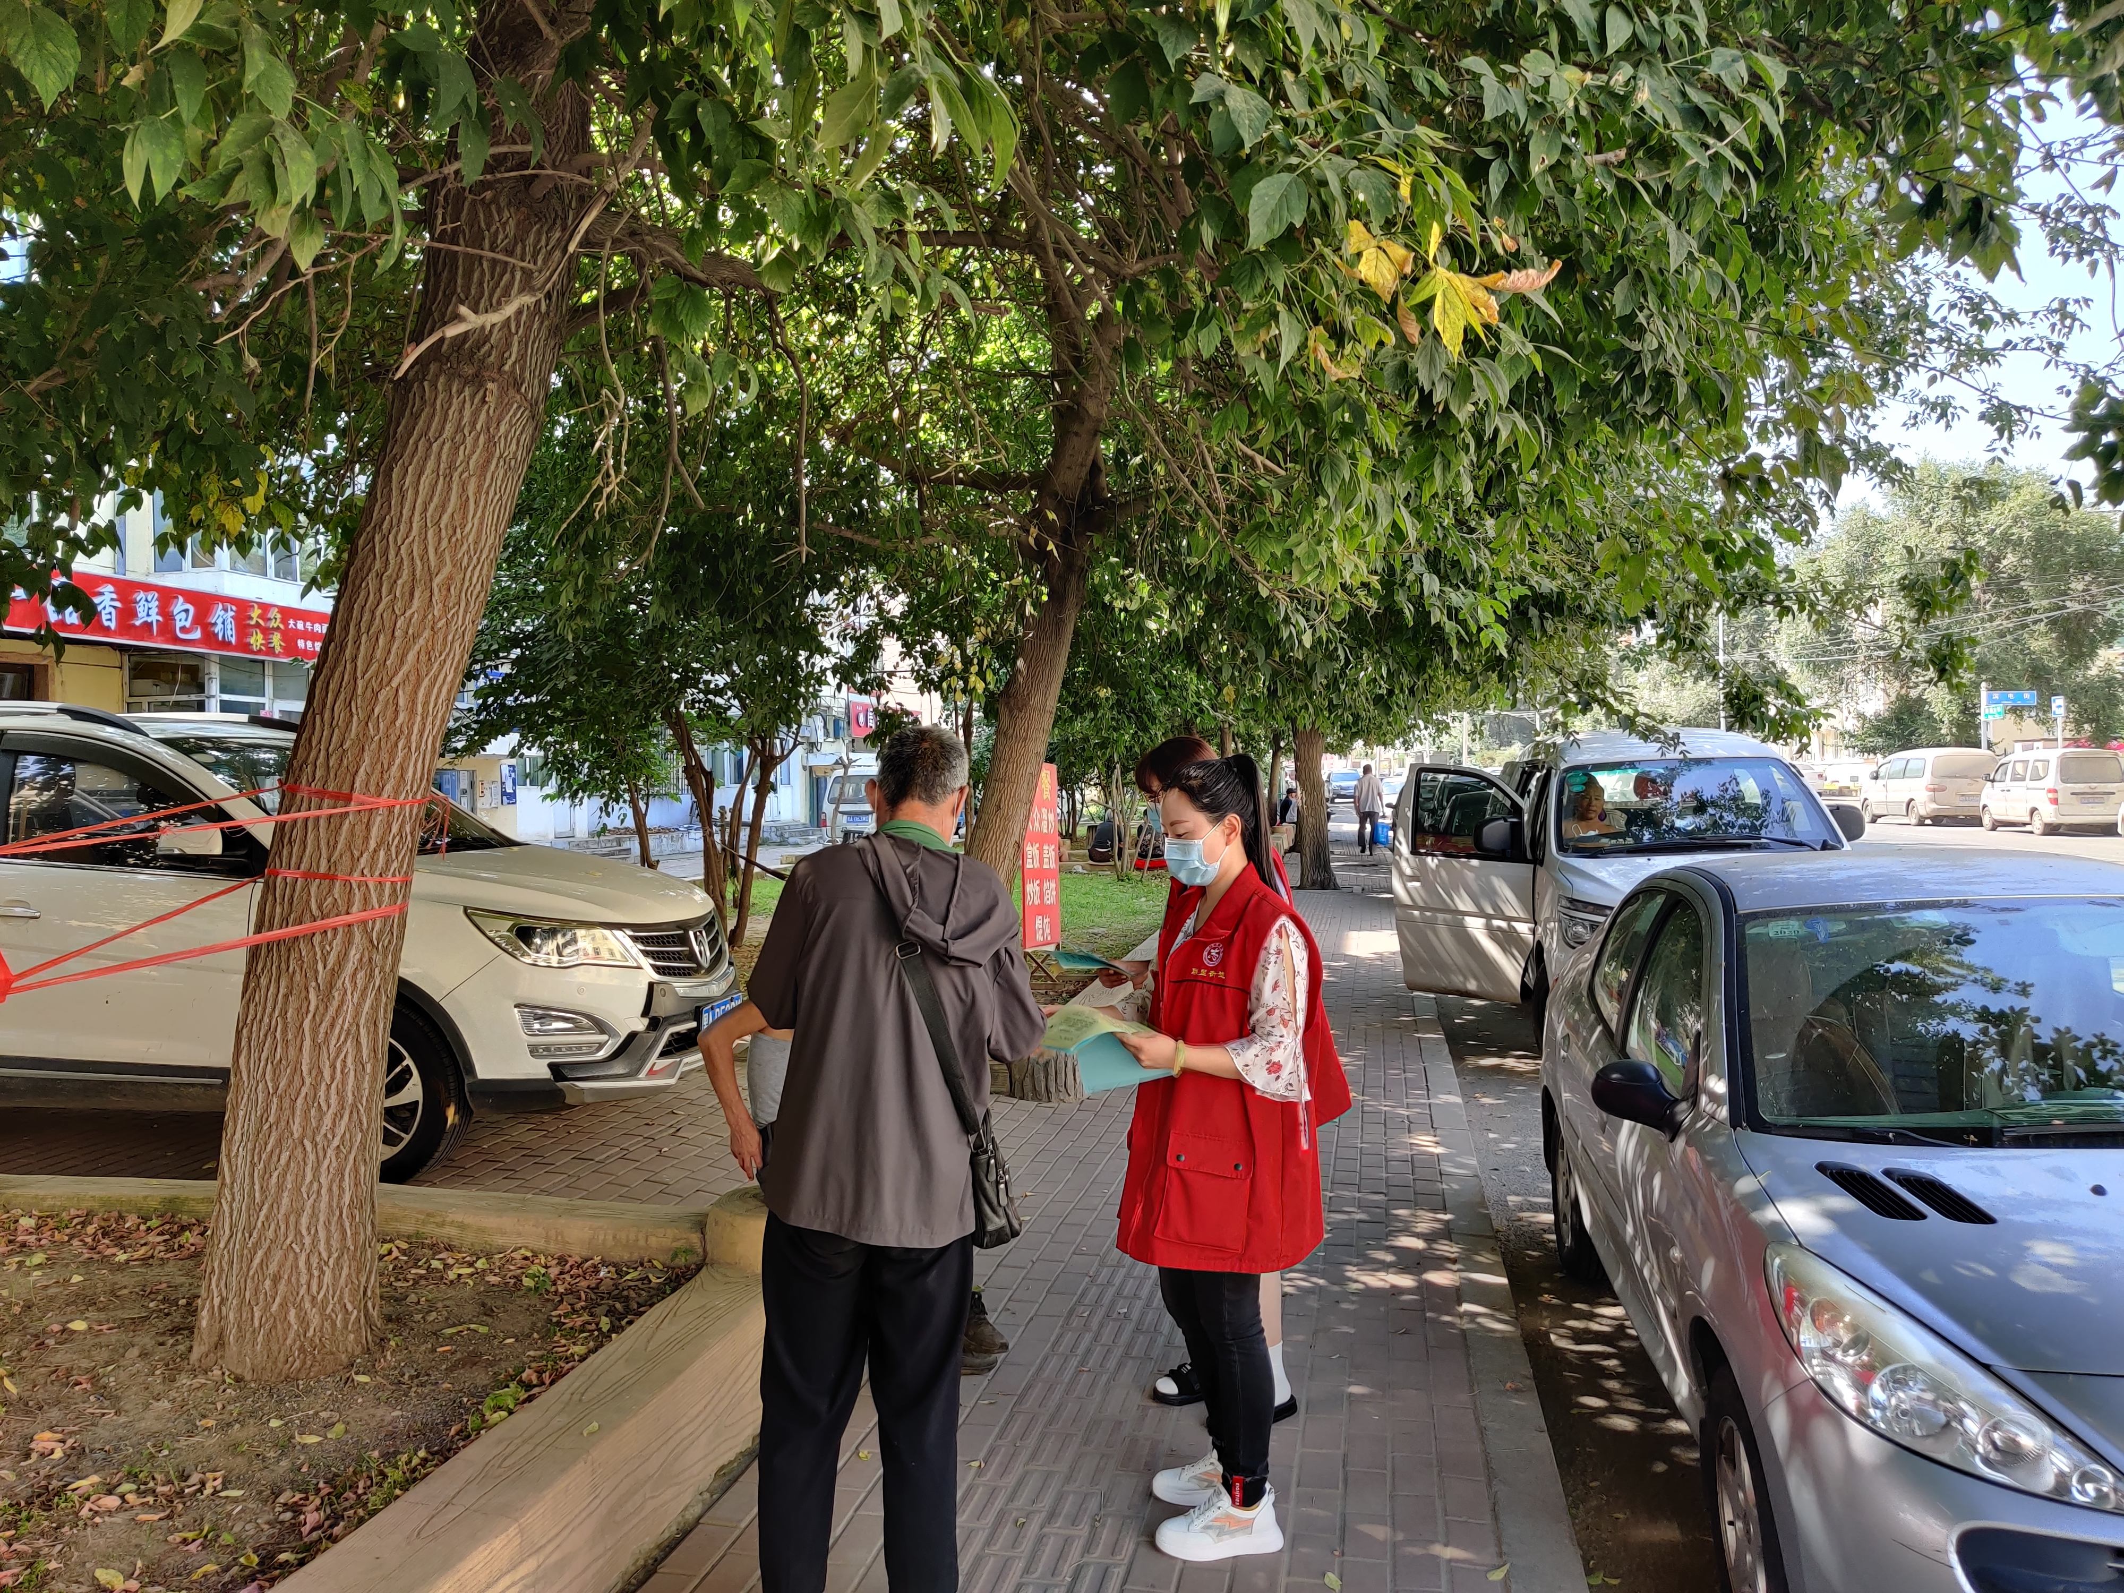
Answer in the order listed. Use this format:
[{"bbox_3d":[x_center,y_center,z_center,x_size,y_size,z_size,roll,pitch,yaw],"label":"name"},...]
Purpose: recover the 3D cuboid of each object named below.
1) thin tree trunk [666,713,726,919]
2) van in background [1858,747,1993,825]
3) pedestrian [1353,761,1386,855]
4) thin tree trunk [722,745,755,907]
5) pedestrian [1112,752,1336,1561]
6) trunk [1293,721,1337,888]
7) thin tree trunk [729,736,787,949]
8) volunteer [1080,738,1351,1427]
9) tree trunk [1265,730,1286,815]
[{"bbox_3d":[-3.004,0.238,13.600,0.470,1.800,0.350,0,1,0],"label":"thin tree trunk"},{"bbox_3d":[22.600,-0.200,43.300,1.830,1.970,4.900,0,1,6],"label":"van in background"},{"bbox_3d":[5.800,0.235,31.300,0.560,1.710,0.420,0,1,9],"label":"pedestrian"},{"bbox_3d":[-3.292,0.296,16.900,0.320,1.670,0.270,0,1,0],"label":"thin tree trunk"},{"bbox_3d":[0.337,0.714,3.420,0.440,1.610,0.480,0,1,-18],"label":"pedestrian"},{"bbox_3d":[3.421,0.168,22.400,0.550,2.250,0.500,0,1,0],"label":"trunk"},{"bbox_3d":[-2.493,0.388,13.600,0.430,1.690,0.330,0,1,0],"label":"thin tree trunk"},{"bbox_3d":[0.381,0.675,4.070,0.600,1.650,0.500,0,1,-8],"label":"volunteer"},{"bbox_3d":[4.651,-0.415,36.000,0.400,2.100,0.360,0,1,0],"label":"tree trunk"}]

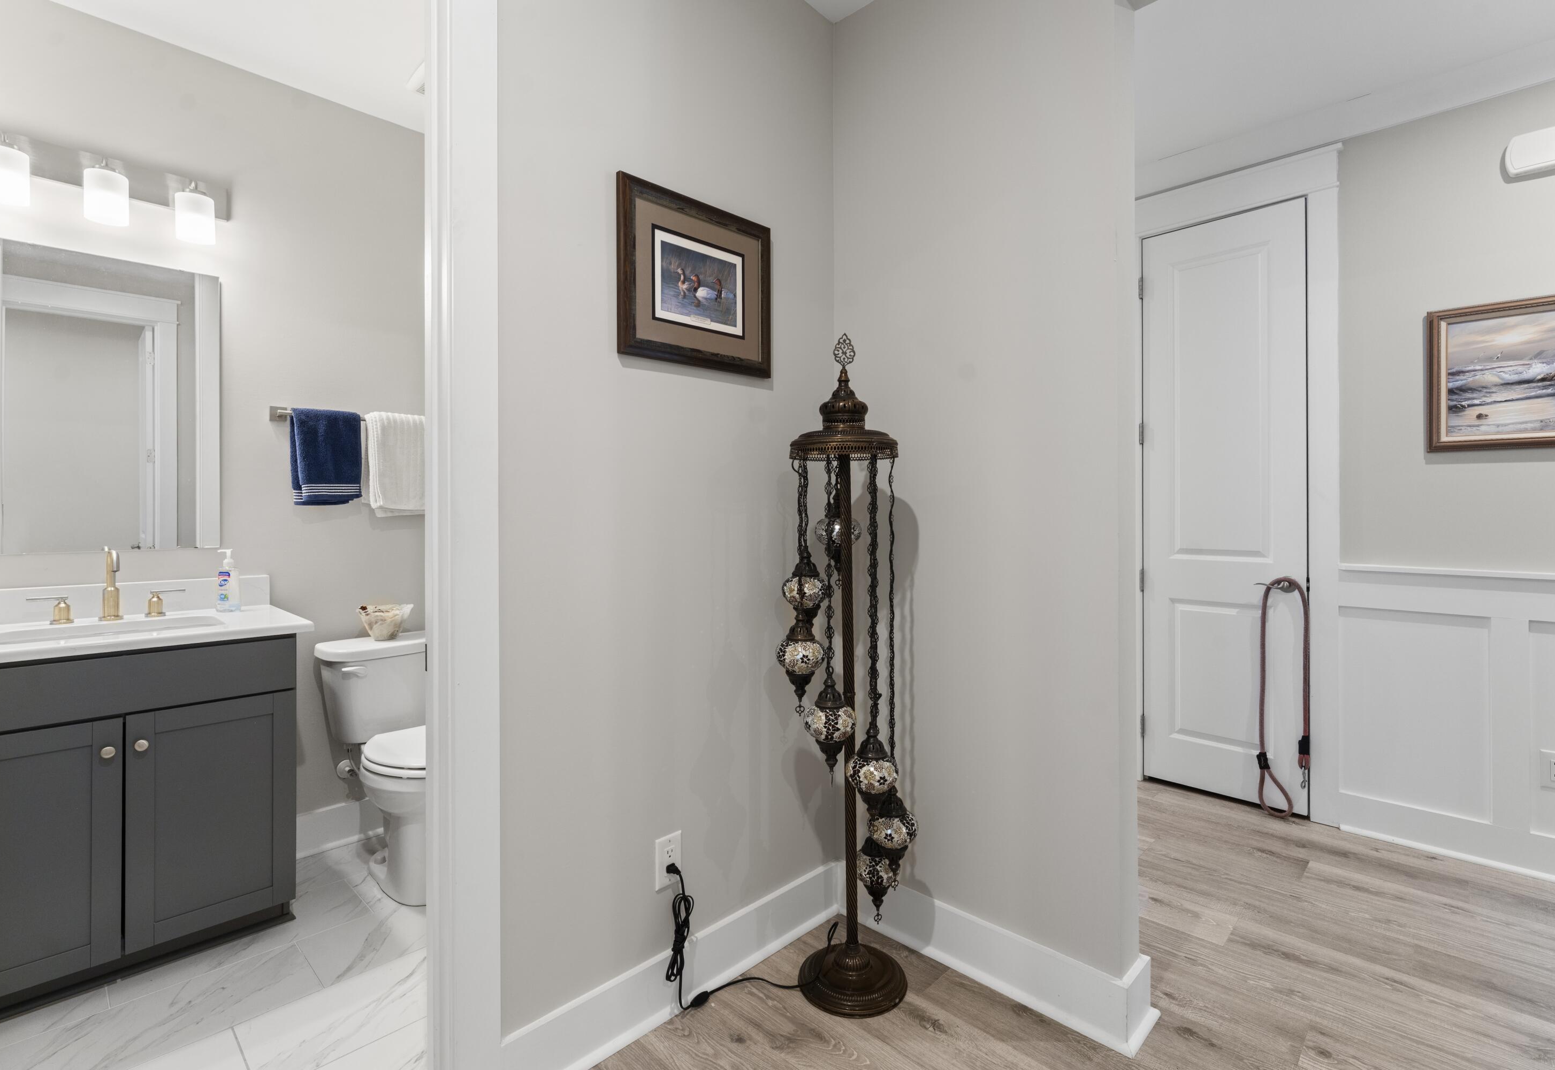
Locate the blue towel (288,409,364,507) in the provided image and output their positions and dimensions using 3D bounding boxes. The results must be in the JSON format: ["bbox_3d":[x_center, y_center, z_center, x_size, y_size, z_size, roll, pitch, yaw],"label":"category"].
[{"bbox_3d":[-1.580,-0.270,2.342,0.210,0.325,0.090,-1,1,-45],"label":"blue towel"}]

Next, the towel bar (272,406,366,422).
[{"bbox_3d":[-1.484,-0.415,2.460,0.600,0.050,0.076,-1,1,-45],"label":"towel bar"}]

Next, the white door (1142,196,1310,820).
[{"bbox_3d":[1.919,-0.120,2.892,0.590,2.450,0.042,1,1,42],"label":"white door"}]

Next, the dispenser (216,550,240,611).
[{"bbox_3d":[-1.817,0.150,2.214,0.060,0.195,0.046,0,1,9],"label":"dispenser"}]

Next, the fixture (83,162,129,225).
[{"bbox_3d":[-1.992,-1.012,1.986,0.097,0.150,0.110,-1,1,-44],"label":"fixture"}]

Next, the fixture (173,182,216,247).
[{"bbox_3d":[-1.783,-0.978,2.044,0.098,0.160,0.110,-1,1,-45],"label":"fixture"}]

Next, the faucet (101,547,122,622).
[{"bbox_3d":[-2.008,0.153,2.020,0.055,0.215,0.155,-1,1,-44],"label":"faucet"}]

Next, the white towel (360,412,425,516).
[{"bbox_3d":[-1.401,-0.255,2.519,0.270,0.365,0.090,-1,1,-45],"label":"white towel"}]

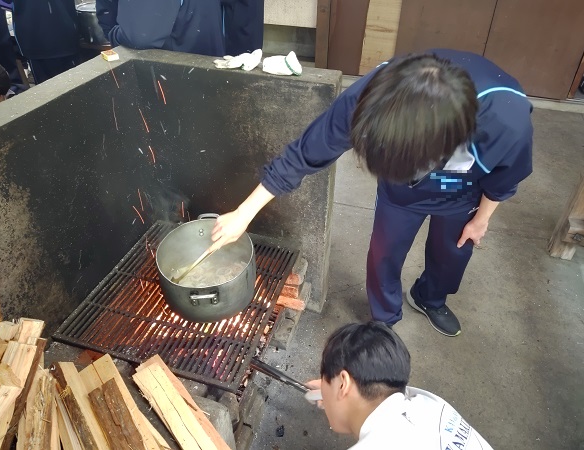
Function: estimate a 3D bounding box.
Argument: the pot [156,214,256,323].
[{"bbox_3d":[-0.288,0.161,1.503,0.335,0.193,0.390,-3,40,-5],"label":"pot"}]

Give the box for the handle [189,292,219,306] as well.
[{"bbox_3d":[-0.270,0.234,1.333,0.092,0.050,0.036,-3,40,-5],"label":"handle"}]

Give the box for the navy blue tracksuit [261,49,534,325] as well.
[{"bbox_3d":[0.322,0.036,1.483,0.880,1.240,0.720,4,39,4],"label":"navy blue tracksuit"}]

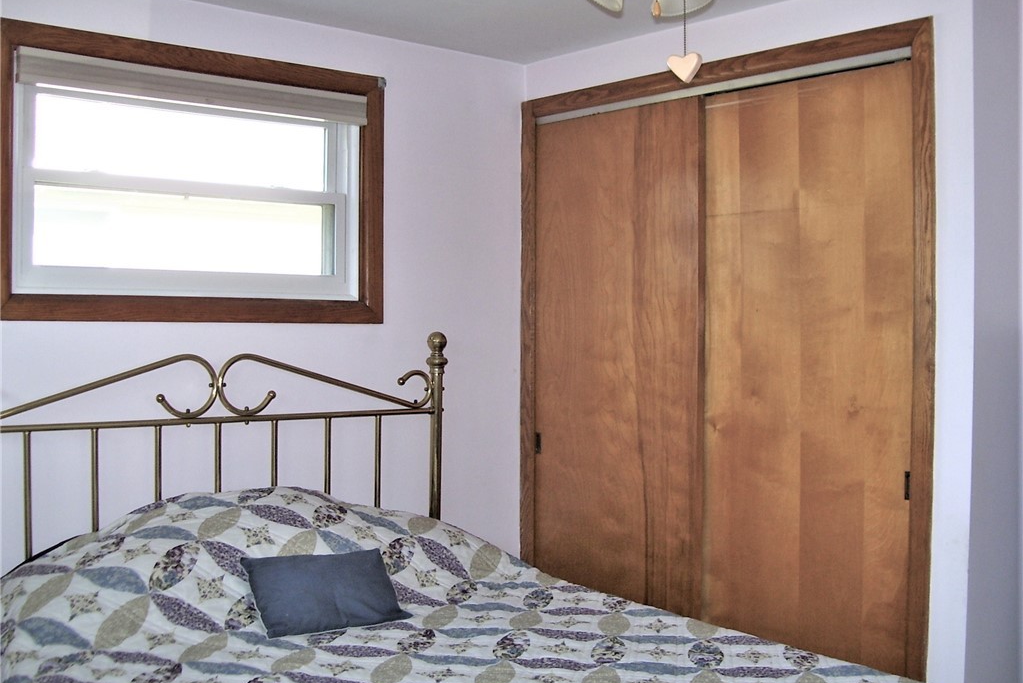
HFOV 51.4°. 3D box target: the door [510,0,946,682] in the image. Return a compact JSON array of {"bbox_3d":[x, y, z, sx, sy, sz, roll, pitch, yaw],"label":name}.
[{"bbox_3d":[0.580,0.230,3.276,0.090,2.130,1.528,-2,2,-42],"label":"door"}]

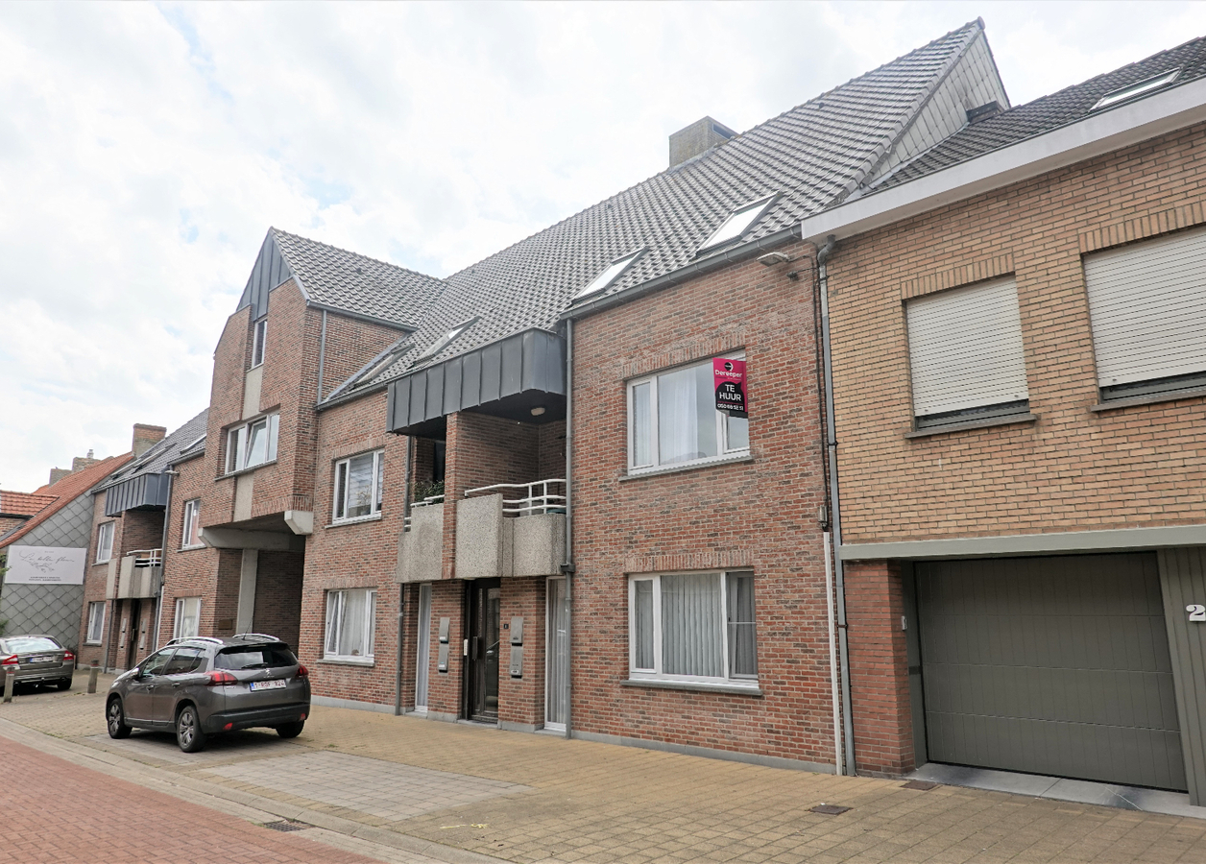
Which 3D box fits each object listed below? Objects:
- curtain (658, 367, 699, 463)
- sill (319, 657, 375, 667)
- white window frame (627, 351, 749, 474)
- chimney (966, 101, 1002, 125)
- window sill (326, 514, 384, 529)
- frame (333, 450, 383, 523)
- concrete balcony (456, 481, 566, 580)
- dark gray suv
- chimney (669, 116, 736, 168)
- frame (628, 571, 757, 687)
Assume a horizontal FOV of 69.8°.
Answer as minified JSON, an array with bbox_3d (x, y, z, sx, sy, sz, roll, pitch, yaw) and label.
[{"bbox_3d":[1.090,-0.217,12.412,0.100,1.396,0.738,11,-17,-44],"label":"curtain"},{"bbox_3d":[-5.173,4.667,17.466,0.160,0.060,2.293,11,-17,-44],"label":"sill"},{"bbox_3d":[1.184,-0.203,12.066,0.080,1.446,2.223,11,-17,-44],"label":"white window frame"},{"bbox_3d":[6.950,-5.692,15.639,0.449,0.399,0.528,11,-17,-44],"label":"chimney"},{"bbox_3d":[-5.206,1.914,18.060,0.160,0.060,2.333,11,-17,-44],"label":"window sill"},{"bbox_3d":[-5.116,1.195,18.258,0.080,1.426,2.203,11,-17,-44],"label":"frame"},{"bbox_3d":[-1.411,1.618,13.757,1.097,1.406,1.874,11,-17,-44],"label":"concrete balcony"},{"bbox_3d":[-6.290,4.040,13.712,4.160,1.550,1.770,-11,-16,40],"label":"dark gray suv"},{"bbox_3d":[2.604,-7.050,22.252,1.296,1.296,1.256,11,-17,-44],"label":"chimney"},{"bbox_3d":[1.183,2.594,11.499,0.080,1.461,2.243,11,-17,-44],"label":"frame"}]

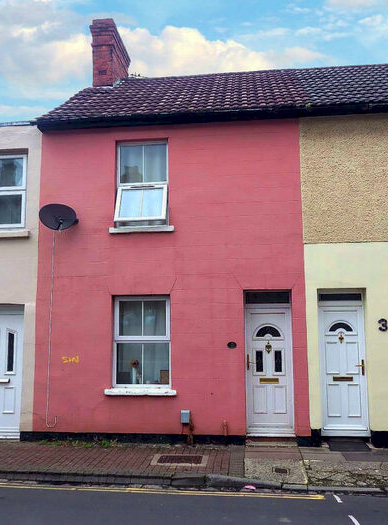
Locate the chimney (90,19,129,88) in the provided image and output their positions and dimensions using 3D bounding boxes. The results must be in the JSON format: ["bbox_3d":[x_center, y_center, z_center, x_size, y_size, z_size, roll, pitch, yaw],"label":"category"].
[{"bbox_3d":[-2.083,-4.875,12.753,0.584,1.712,1.611,-1,-7,6],"label":"chimney"}]

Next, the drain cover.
[{"bbox_3d":[-0.182,2.810,7.133,0.614,0.035,0.453,-1,-7,6],"label":"drain cover"}]

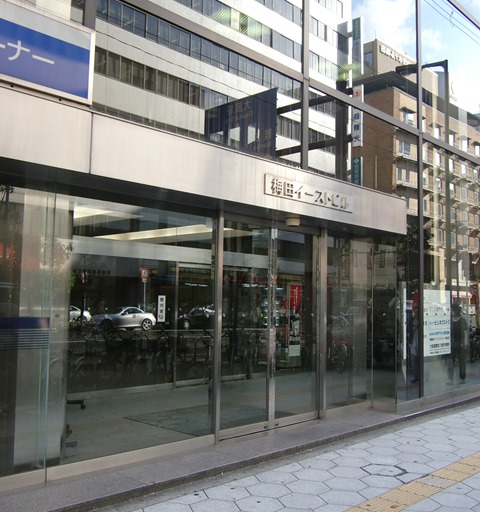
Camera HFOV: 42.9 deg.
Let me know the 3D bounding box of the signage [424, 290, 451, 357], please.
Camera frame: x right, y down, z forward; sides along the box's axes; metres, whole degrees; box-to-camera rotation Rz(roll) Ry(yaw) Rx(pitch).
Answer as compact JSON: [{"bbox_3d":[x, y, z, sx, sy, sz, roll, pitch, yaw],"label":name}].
[{"bbox_3d":[2.981,1.003,9.197,0.030,0.960,0.900,-3,-6,43],"label":"signage"}]

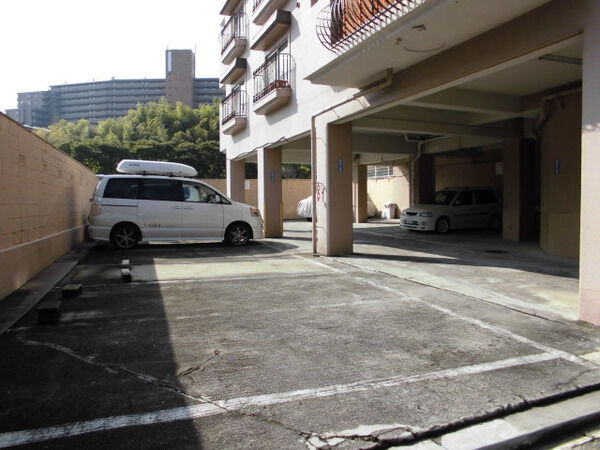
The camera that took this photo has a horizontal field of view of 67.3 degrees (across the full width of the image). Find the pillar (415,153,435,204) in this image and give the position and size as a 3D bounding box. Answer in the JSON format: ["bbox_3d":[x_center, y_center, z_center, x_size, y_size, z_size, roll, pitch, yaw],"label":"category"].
[{"bbox_3d":[4.532,-1.188,16.752,0.660,2.702,0.550,-1,3,-22],"label":"pillar"}]

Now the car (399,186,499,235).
[{"bbox_3d":[5.302,-0.536,15.849,3.800,1.500,1.660,-2,3,-27],"label":"car"}]

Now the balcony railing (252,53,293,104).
[{"bbox_3d":[-0.829,-4.094,12.782,0.403,0.889,2.180,-1,3,-22],"label":"balcony railing"}]

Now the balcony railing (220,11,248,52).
[{"bbox_3d":[-2.432,-6.959,16.565,0.427,0.830,2.097,-1,3,-22],"label":"balcony railing"}]

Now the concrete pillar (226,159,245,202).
[{"bbox_3d":[-2.657,-1.252,18.803,0.600,2.761,0.620,-1,3,-22],"label":"concrete pillar"}]

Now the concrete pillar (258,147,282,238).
[{"bbox_3d":[-0.942,-1.017,14.582,0.610,2.808,0.620,-1,3,-22],"label":"concrete pillar"}]

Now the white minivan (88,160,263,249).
[{"bbox_3d":[-3.228,-0.559,12.346,4.620,2.200,1.720,-1,3,-20],"label":"white minivan"}]

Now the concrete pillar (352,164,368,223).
[{"bbox_3d":[2.840,-1.423,20.956,0.490,2.654,0.500,-1,3,-22],"label":"concrete pillar"}]

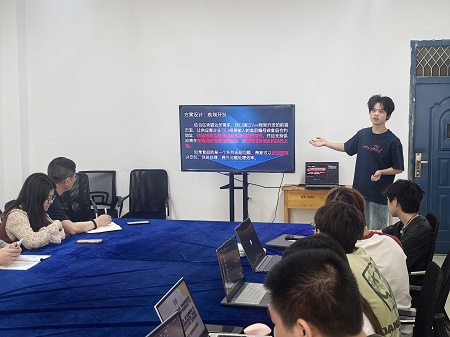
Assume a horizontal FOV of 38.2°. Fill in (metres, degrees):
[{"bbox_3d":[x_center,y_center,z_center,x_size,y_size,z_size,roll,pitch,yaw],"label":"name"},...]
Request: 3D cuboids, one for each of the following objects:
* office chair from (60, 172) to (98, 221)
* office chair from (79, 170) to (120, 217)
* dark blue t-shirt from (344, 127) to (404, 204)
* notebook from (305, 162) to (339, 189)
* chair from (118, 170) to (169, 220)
[{"bbox_3d":[-1.528,0.545,6.550,0.570,0.930,0.630,-2,5,-17],"label":"office chair"},{"bbox_3d":[-1.392,0.502,7.150,0.580,0.910,0.600,-1,5,-8],"label":"office chair"},{"bbox_3d":[1.404,-0.028,6.100,0.540,0.730,0.310,2,6,29],"label":"dark blue t-shirt"},{"bbox_3d":[1.038,0.067,6.950,0.360,0.250,0.290,0,5,6],"label":"notebook"},{"bbox_3d":[-0.874,0.497,7.050,0.570,0.930,0.630,0,5,4],"label":"chair"}]

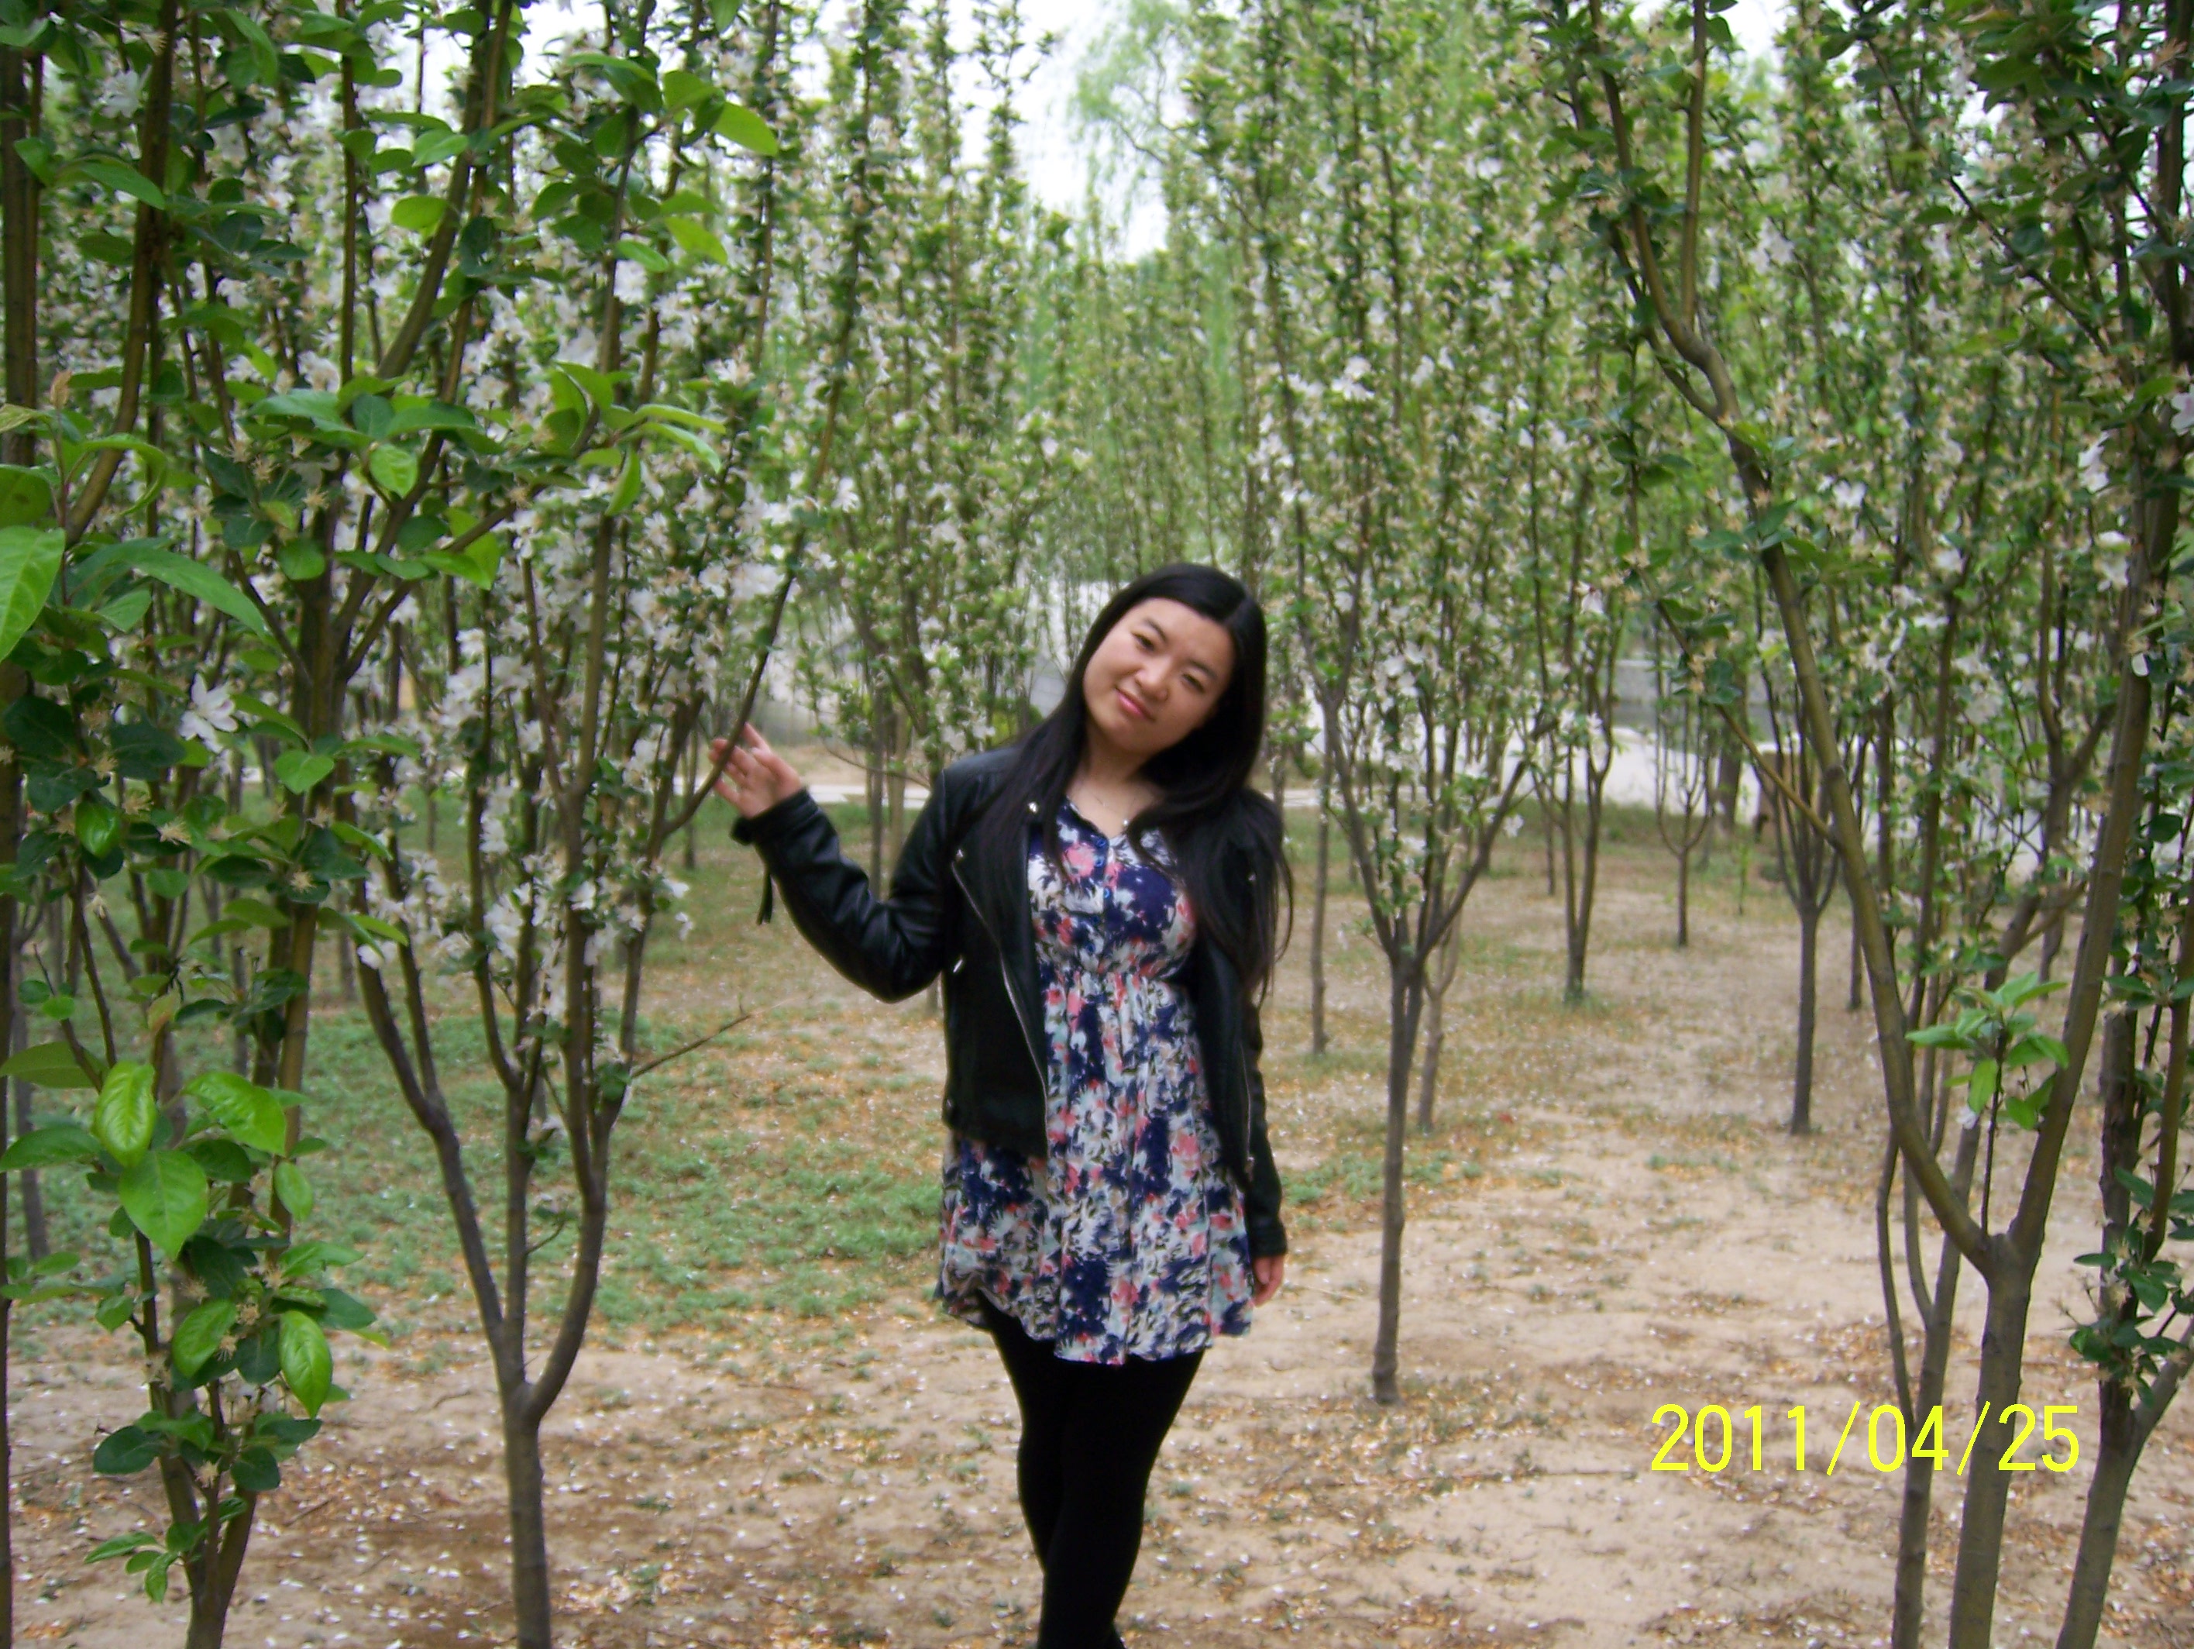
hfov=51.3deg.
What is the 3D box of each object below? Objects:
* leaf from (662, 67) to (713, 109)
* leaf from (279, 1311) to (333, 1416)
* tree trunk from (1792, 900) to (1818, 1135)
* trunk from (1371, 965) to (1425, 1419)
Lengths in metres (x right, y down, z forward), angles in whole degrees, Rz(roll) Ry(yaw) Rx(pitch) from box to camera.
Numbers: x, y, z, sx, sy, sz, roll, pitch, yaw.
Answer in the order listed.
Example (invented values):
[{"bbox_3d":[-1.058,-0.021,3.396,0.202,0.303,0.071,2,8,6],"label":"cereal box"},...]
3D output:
[{"bbox_3d":[-0.422,-0.758,2.350,0.053,0.042,0.030,0,4,-10],"label":"leaf"},{"bbox_3d":[-0.641,0.437,1.850,0.042,0.084,0.030,-10,5,-21],"label":"leaf"},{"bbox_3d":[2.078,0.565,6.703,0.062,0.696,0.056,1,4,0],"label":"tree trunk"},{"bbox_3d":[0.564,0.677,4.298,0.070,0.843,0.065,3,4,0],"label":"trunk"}]

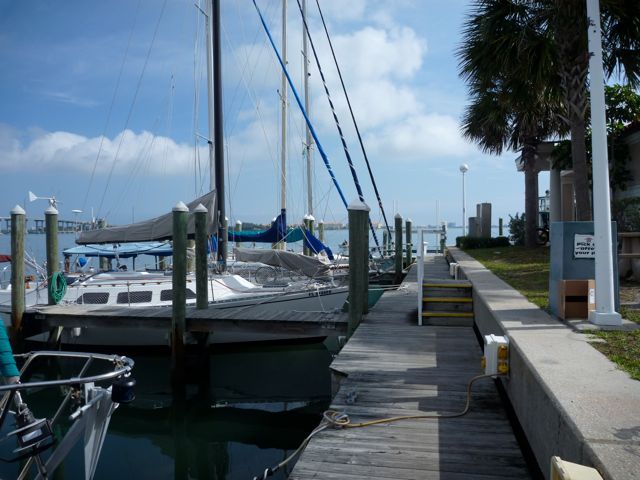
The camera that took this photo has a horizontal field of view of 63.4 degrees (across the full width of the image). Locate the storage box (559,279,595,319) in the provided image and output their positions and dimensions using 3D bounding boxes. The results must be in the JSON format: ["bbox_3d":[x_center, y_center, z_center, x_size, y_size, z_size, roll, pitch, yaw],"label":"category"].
[{"bbox_3d":[2.810,0.651,5.660,0.340,0.410,0.340,0,1,12],"label":"storage box"}]

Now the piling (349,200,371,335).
[{"bbox_3d":[0.722,0.516,9.326,0.370,2.470,0.370,0,1,12],"label":"piling"}]

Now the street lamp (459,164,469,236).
[{"bbox_3d":[7.547,-1.854,27.044,0.450,4.200,0.450,0,1,12],"label":"street lamp"}]

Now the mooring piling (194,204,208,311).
[{"bbox_3d":[-2.473,0.368,10.924,0.270,2.253,0.270,0,1,12],"label":"mooring piling"}]

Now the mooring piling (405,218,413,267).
[{"bbox_3d":[4.843,0.135,28.027,0.300,2.596,0.300,0,1,12],"label":"mooring piling"}]

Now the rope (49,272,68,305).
[{"bbox_3d":[-5.837,1.087,11.600,0.370,0.710,0.170,-1,1,-18],"label":"rope"}]

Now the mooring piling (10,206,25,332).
[{"bbox_3d":[-6.040,0.582,10.427,0.290,2.551,0.290,0,1,12],"label":"mooring piling"}]

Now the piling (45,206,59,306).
[{"bbox_3d":[-6.039,0.361,11.724,0.280,2.283,0.280,0,1,12],"label":"piling"}]

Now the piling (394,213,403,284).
[{"bbox_3d":[3.085,0.347,20.029,0.280,2.743,0.280,0,1,12],"label":"piling"}]

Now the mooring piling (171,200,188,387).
[{"bbox_3d":[-2.485,0.924,9.284,0.290,3.207,0.290,0,1,12],"label":"mooring piling"}]

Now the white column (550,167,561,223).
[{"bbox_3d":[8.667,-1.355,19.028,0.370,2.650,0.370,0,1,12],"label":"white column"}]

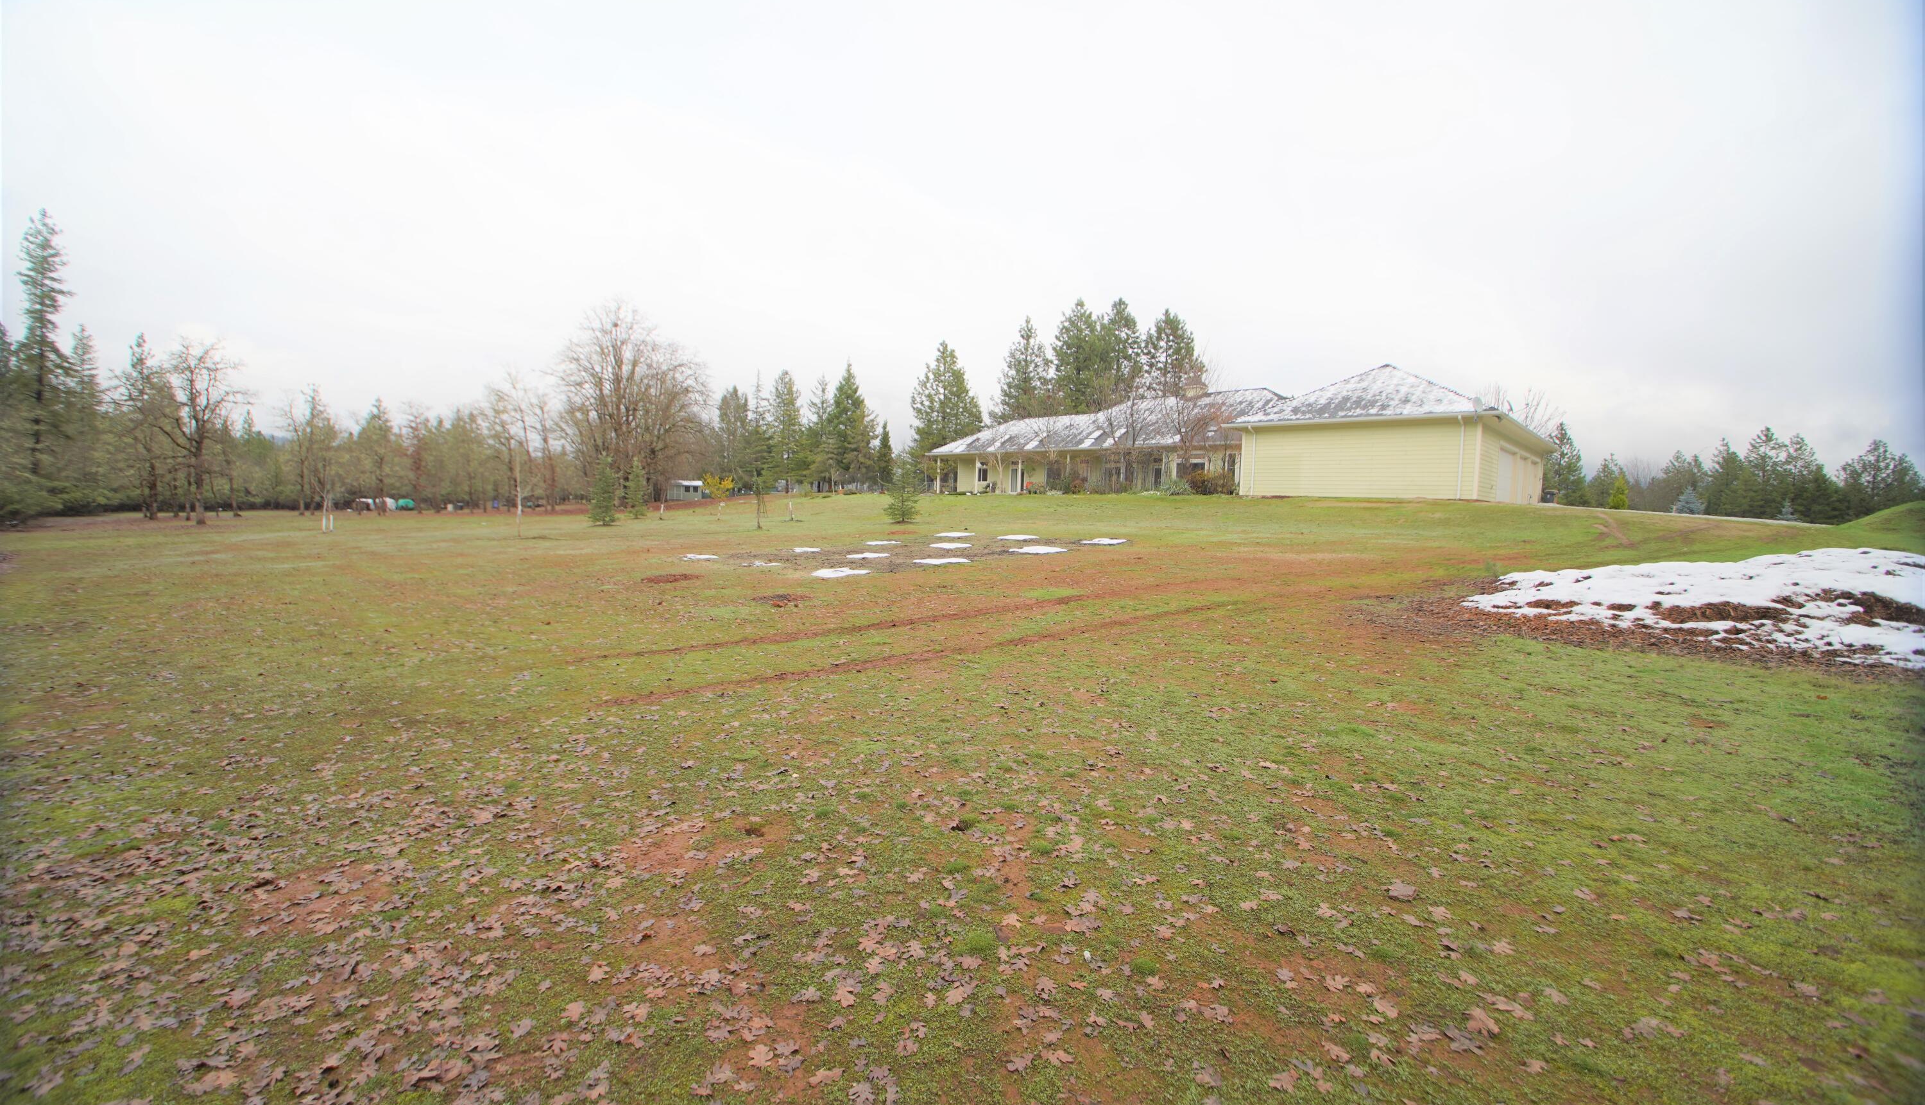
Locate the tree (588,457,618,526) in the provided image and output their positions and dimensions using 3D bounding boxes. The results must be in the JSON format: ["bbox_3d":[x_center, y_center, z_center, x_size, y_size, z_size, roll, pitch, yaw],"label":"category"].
[{"bbox_3d":[-17.507,-2.999,33.869,1.500,3.360,1.500,1,4,0],"label":"tree"}]

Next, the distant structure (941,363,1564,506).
[{"bbox_3d":[13.774,-7.648,48.748,41.690,7.620,23.180,6,6,45],"label":"distant structure"}]

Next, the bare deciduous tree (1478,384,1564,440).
[{"bbox_3d":[42.494,-8.258,53.000,6.600,9.180,6.600,1,4,0],"label":"bare deciduous tree"}]

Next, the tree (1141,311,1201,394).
[{"bbox_3d":[20.081,-14.354,67.000,5.800,17.980,5.800,1,4,0],"label":"tree"}]

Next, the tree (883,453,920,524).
[{"bbox_3d":[-2.292,-2.423,26.395,1.400,2.670,1.400,1,4,0],"label":"tree"}]

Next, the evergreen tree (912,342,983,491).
[{"bbox_3d":[-1.320,-11.947,61.000,6.400,13.070,6.400,1,4,0],"label":"evergreen tree"}]

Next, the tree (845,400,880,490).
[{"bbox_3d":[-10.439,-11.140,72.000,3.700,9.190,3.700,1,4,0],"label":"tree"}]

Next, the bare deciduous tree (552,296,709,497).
[{"bbox_3d":[-29.511,-13.098,61.298,13.800,17.930,13.800,1,4,0],"label":"bare deciduous tree"}]

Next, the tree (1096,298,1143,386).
[{"bbox_3d":[15.454,-15.454,69.000,5.400,19.560,5.400,1,4,0],"label":"tree"}]

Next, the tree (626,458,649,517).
[{"bbox_3d":[-18.188,-3.612,38.869,1.300,3.350,1.300,1,4,0],"label":"tree"}]

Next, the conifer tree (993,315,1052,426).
[{"bbox_3d":[6.047,-14.559,69.000,6.200,17.470,6.200,1,4,0],"label":"conifer tree"}]

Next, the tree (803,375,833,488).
[{"bbox_3d":[-15.293,-12.811,74.000,3.600,12.170,3.600,1,4,0],"label":"tree"}]

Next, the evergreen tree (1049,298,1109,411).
[{"bbox_3d":[12.559,-16.203,73.193,7.000,20.620,7.000,1,4,0],"label":"evergreen tree"}]

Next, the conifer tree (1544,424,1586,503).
[{"bbox_3d":[51.872,-7.661,60.000,4.200,7.010,4.200,1,4,0],"label":"conifer tree"}]

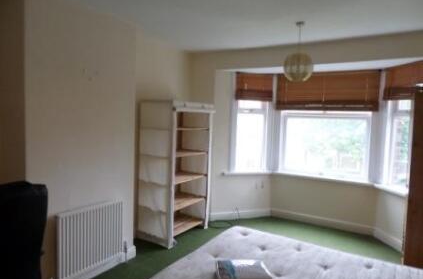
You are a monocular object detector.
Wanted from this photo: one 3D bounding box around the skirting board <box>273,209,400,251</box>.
[{"bbox_3d":[1.682,1.274,4.214,1.800,0.115,0.430,4,4,29],"label":"skirting board"}]

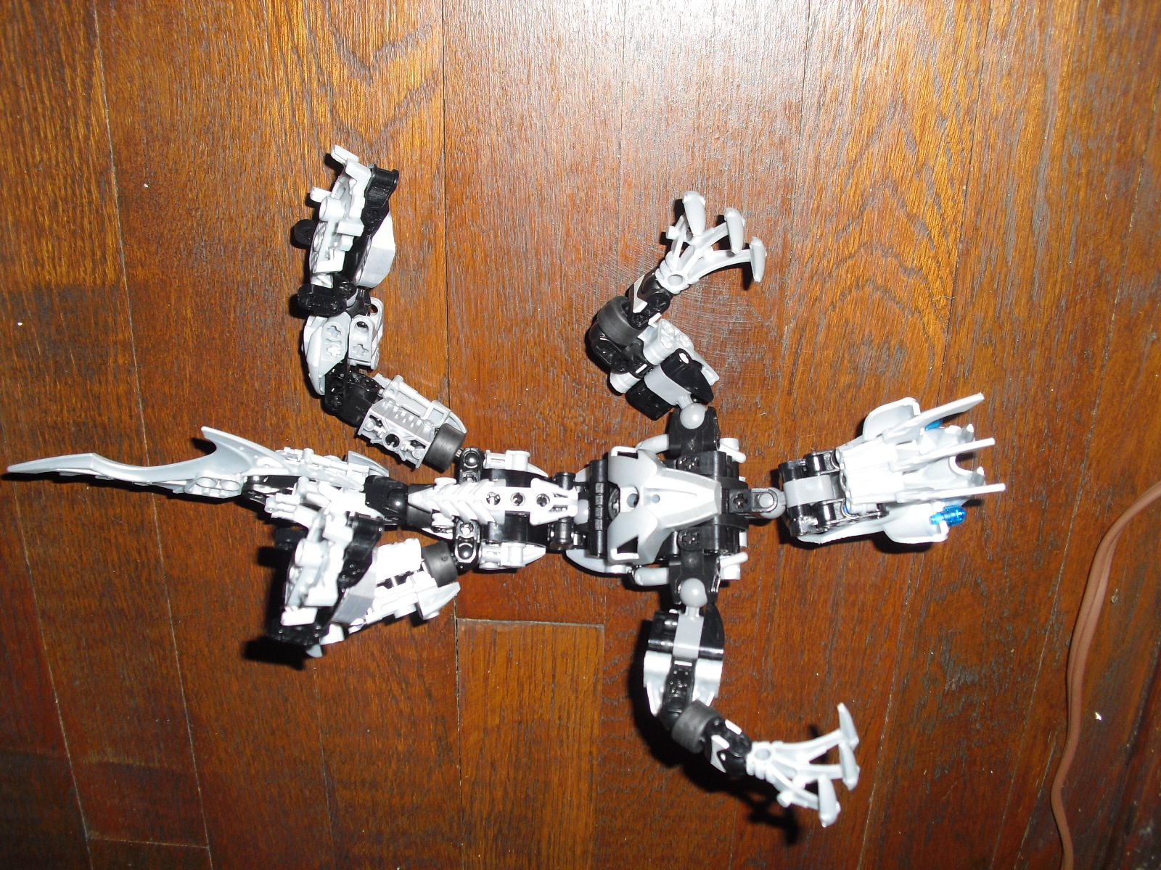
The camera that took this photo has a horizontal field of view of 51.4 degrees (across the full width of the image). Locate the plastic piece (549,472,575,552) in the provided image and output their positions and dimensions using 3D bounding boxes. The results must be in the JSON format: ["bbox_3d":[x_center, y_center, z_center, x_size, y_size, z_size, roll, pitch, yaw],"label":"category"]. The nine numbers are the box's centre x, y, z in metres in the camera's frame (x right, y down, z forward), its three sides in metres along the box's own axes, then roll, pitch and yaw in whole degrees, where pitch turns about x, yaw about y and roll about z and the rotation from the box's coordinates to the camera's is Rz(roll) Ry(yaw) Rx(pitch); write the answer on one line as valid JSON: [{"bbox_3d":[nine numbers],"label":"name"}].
[{"bbox_3d":[-0.006,0.025,0.397,0.008,0.009,0.025,0,76,0],"label":"plastic piece"}]

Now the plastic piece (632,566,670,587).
[{"bbox_3d":[0.023,0.045,0.388,0.012,0.007,0.006,0,76,0],"label":"plastic piece"}]

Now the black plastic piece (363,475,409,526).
[{"bbox_3d":[-0.066,0.022,0.406,0.015,0.013,0.015,7,114,2],"label":"black plastic piece"}]

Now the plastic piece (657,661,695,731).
[{"bbox_3d":[0.031,0.084,0.392,0.010,0.012,0.022,10,99,0],"label":"plastic piece"}]

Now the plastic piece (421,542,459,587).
[{"bbox_3d":[-0.047,0.044,0.408,0.009,0.014,0.014,-19,90,-14],"label":"plastic piece"}]

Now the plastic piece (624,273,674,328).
[{"bbox_3d":[0.023,-0.044,0.397,0.015,0.010,0.013,-36,107,18],"label":"plastic piece"}]

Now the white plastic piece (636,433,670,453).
[{"bbox_3d":[0.024,0.003,0.399,0.011,0.006,0.006,-5,76,-1],"label":"white plastic piece"}]

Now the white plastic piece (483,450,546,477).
[{"bbox_3d":[-0.022,0.010,0.408,0.021,0.015,0.009,2,99,1],"label":"white plastic piece"}]

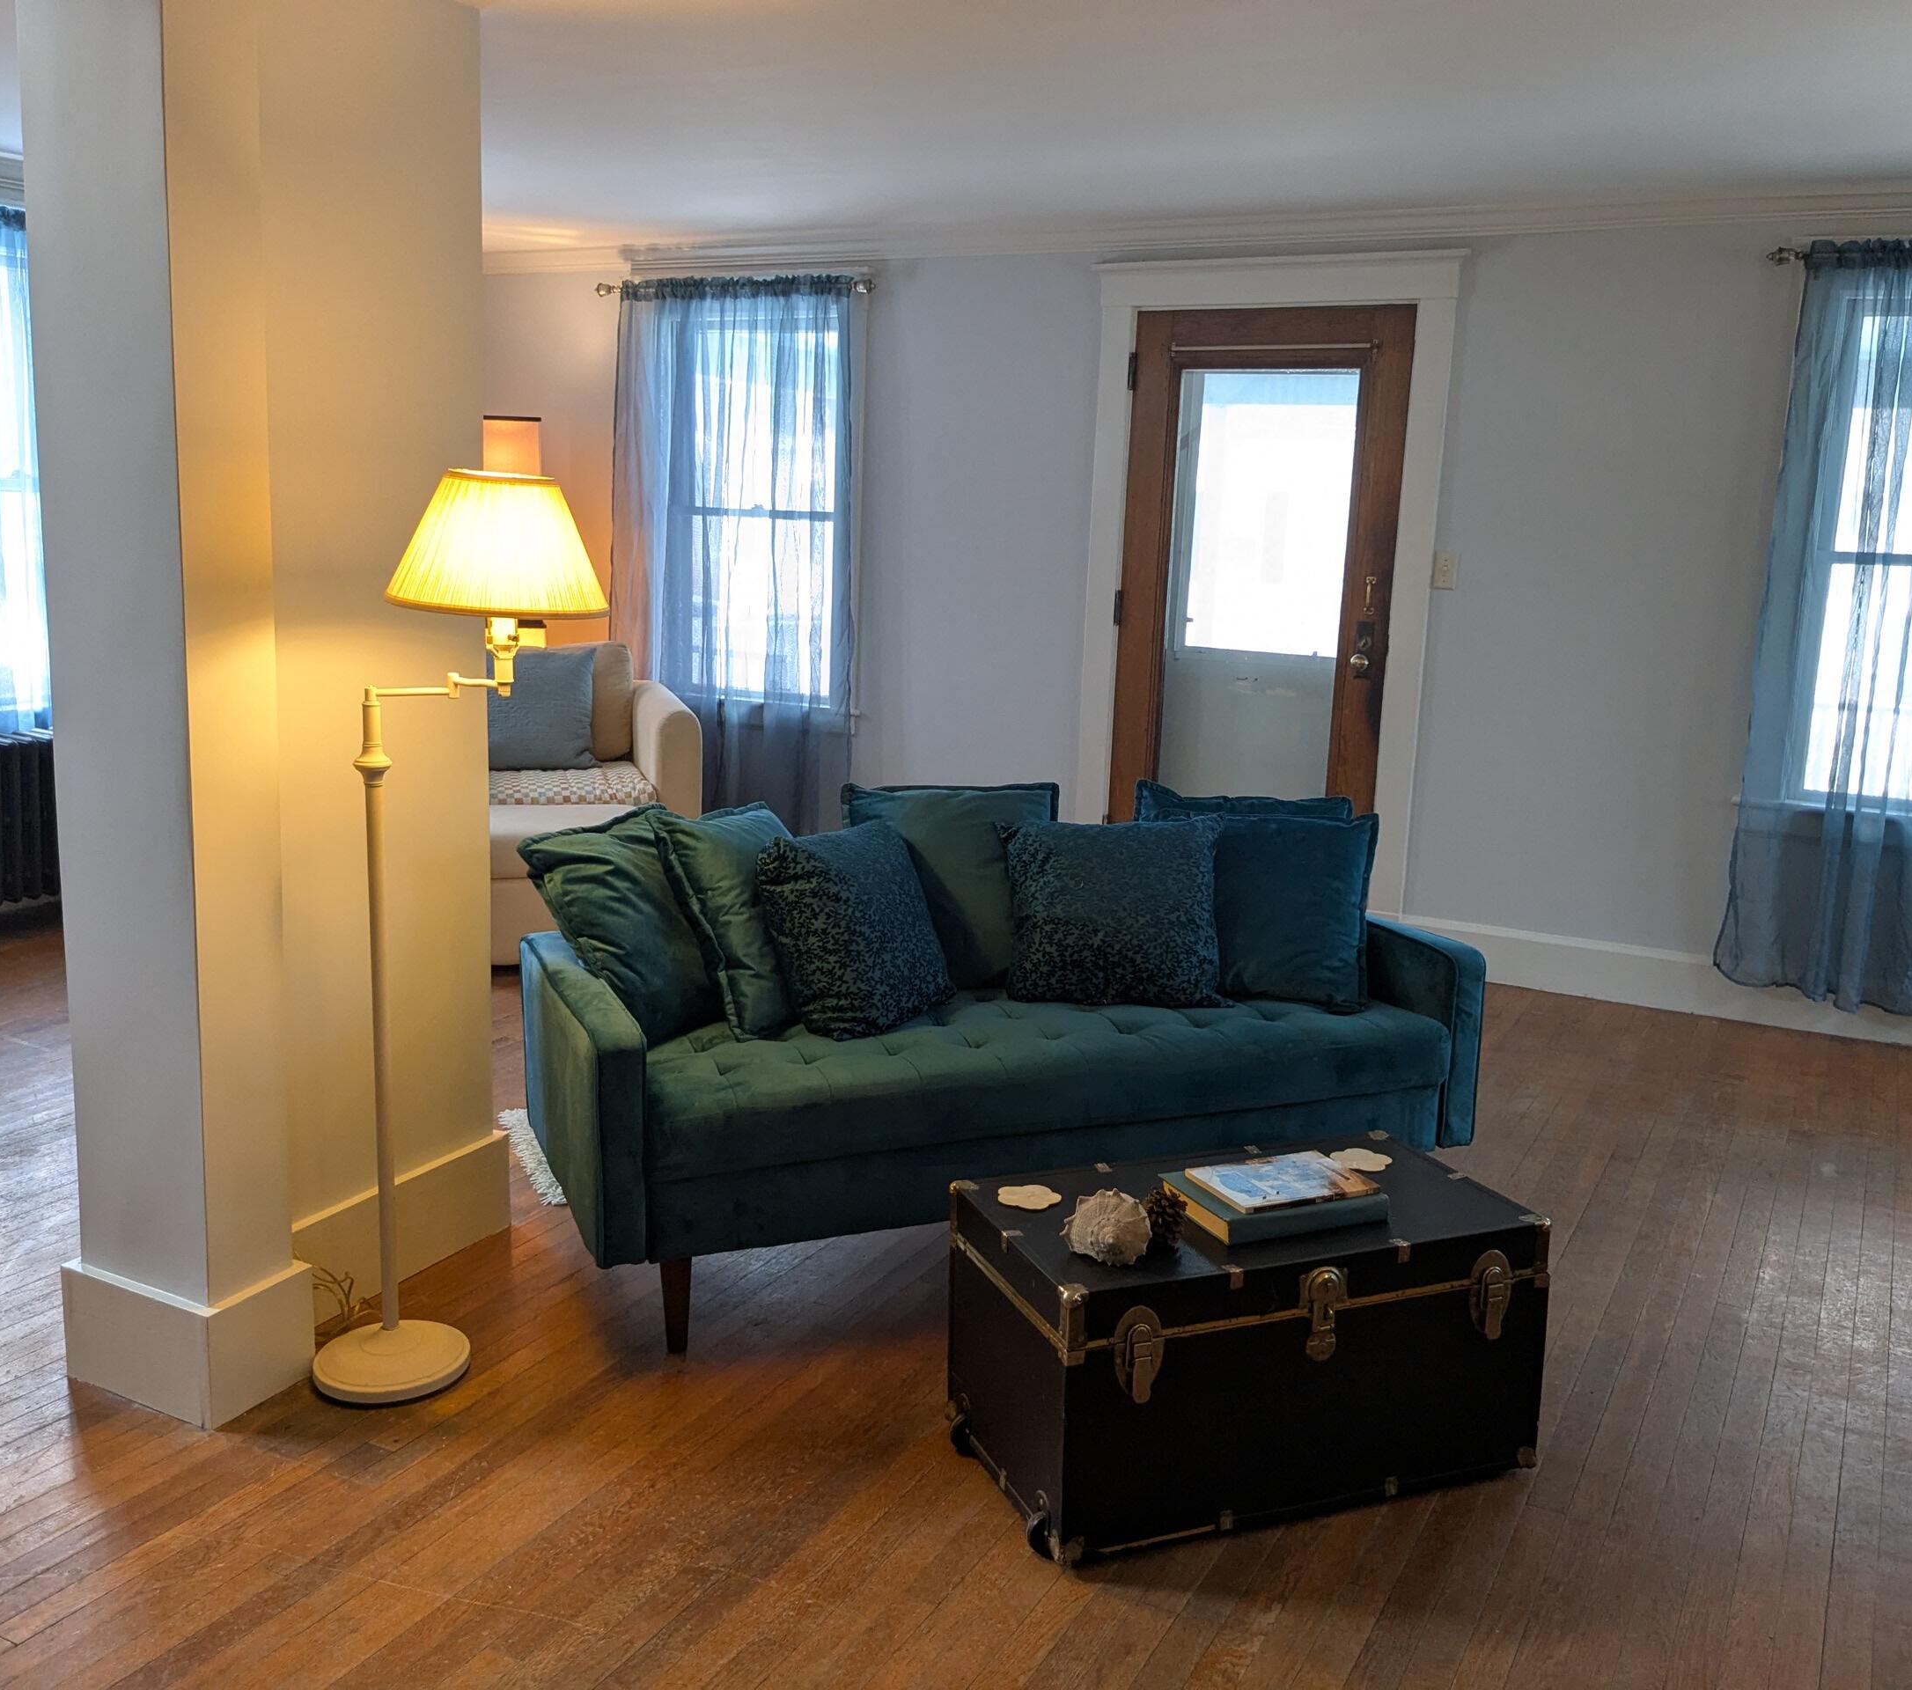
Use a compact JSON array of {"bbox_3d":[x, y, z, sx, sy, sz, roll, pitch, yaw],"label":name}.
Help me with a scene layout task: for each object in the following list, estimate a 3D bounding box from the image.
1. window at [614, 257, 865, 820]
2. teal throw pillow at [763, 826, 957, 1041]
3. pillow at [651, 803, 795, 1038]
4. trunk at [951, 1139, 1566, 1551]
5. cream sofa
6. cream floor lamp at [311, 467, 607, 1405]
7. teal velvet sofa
[{"bbox_3d":[-0.865,-1.032,6.483,1.040,2.070,0.100,8,12,27],"label":"window"},{"bbox_3d":[-0.163,0.140,3.130,0.150,0.390,0.390,-24,-5,32],"label":"teal throw pillow"},{"bbox_3d":[-0.352,0.119,3.080,0.150,0.400,0.390,-23,1,22],"label":"pillow"},{"bbox_3d":[0.422,0.708,2.600,0.775,0.382,0.410,-2,11,-22],"label":"trunk"},{"bbox_3d":[-1.672,-0.166,5.477,1.600,0.900,0.930,-2,11,-20],"label":"cream sofa"},{"bbox_3d":[-0.750,0.149,2.603,0.430,1.390,0.300,3,10,2],"label":"cream floor lamp"},{"bbox_3d":[0.073,0.450,3.409,1.720,0.570,0.800,-3,11,-25],"label":"teal velvet sofa"}]

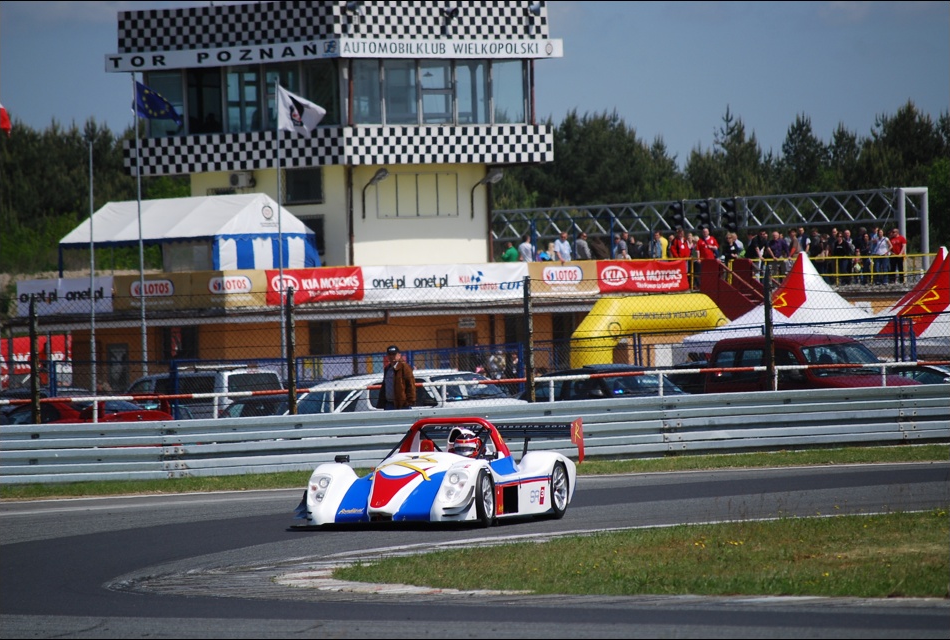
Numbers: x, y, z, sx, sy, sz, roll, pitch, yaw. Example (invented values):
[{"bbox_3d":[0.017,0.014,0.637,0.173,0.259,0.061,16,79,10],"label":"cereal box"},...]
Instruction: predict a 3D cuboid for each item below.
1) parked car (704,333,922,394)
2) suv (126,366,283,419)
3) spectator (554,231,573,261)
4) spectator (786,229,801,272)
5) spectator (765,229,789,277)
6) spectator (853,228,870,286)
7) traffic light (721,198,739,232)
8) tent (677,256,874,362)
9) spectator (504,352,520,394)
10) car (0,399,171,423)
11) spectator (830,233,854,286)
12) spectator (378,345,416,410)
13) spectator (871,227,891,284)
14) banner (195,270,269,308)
[{"bbox_3d":[5.571,1.121,129.003,1.730,1.800,4.120,-2,0,-38],"label":"parked car"},{"bbox_3d":[-5.708,1.966,163.000,1.870,1.860,4.700,-2,0,-33],"label":"suv"},{"bbox_3d":[2.715,-1.796,241.337,0.520,1.750,0.360,-2,0,-12],"label":"spectator"},{"bbox_3d":[9.731,-1.894,243.000,0.520,1.750,0.450,-2,0,41],"label":"spectator"},{"bbox_3d":[9.365,-1.848,245.000,0.660,1.740,0.450,-2,0,7],"label":"spectator"},{"bbox_3d":[12.229,-2.004,251.000,0.520,1.790,0.350,-2,0,0],"label":"spectator"},{"bbox_3d":[8.481,-3.469,264.000,0.450,1.130,0.400,-2,0,-31],"label":"traffic light"},{"bbox_3d":[7.616,0.499,184.960,4.500,4.200,4.500,-2,0,14],"label":"tent"},{"bbox_3d":[1.109,1.745,226.002,0.520,1.700,0.360,-2,0,12],"label":"spectator"},{"bbox_3d":[-6.715,1.900,127.000,1.720,1.320,4.300,-2,0,-39],"label":"car"},{"bbox_3d":[11.474,-1.925,249.000,0.500,1.660,0.350,-2,0,3],"label":"spectator"},{"bbox_3d":[-1.023,1.208,105.000,0.530,1.730,0.400,-2,0,27],"label":"spectator"},{"bbox_3d":[12.925,-2.026,251.691,0.520,1.740,0.360,-2,0,-15],"label":"spectator"},{"bbox_3d":[-6.981,-0.862,228.500,3.050,1.040,0.050,-2,0,-45],"label":"banner"}]

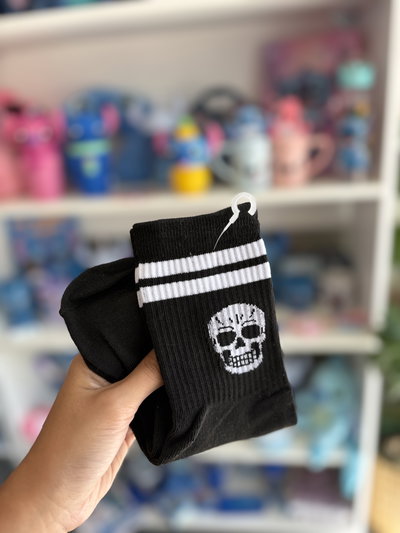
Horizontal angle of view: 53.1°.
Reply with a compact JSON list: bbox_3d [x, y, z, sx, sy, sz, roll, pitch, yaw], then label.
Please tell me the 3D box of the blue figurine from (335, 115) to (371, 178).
[{"bbox_3d":[0.323,-0.250,0.847,0.065,0.127,0.070,1,19,14],"label":"blue figurine"}]

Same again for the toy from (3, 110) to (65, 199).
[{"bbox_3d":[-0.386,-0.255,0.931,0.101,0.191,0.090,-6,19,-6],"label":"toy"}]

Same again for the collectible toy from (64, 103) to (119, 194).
[{"bbox_3d":[-0.246,-0.261,0.910,0.091,0.197,0.085,-5,19,-2],"label":"collectible toy"}]

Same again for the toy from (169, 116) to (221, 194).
[{"bbox_3d":[-0.010,-0.237,0.860,0.101,0.151,0.080,-3,19,4],"label":"toy"}]

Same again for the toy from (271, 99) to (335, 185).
[{"bbox_3d":[0.215,-0.259,0.840,0.119,0.173,0.085,0,19,11],"label":"toy"}]

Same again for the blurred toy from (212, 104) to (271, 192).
[{"bbox_3d":[0.087,-0.247,0.844,0.112,0.167,0.085,-2,19,7],"label":"blurred toy"}]

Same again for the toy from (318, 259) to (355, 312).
[{"bbox_3d":[0.344,0.040,1.008,0.080,0.117,0.080,0,19,14],"label":"toy"}]

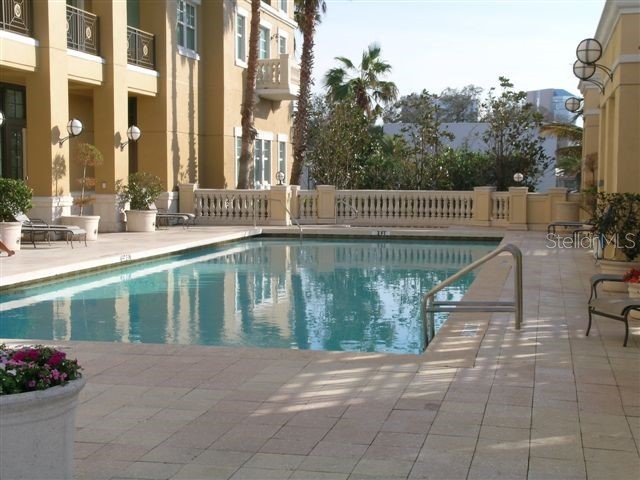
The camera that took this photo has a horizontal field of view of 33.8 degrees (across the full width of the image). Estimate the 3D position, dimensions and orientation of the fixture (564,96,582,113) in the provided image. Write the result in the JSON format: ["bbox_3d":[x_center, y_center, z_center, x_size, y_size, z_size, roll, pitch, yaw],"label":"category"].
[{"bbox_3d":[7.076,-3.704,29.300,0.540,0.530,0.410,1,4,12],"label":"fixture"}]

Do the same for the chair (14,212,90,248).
[{"bbox_3d":[-5.941,-0.247,22.840,1.620,0.820,0.680,1,4,12],"label":"chair"}]

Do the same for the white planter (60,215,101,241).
[{"bbox_3d":[-5.837,-0.294,25.610,0.970,0.570,0.970,1,4,12],"label":"white planter"}]

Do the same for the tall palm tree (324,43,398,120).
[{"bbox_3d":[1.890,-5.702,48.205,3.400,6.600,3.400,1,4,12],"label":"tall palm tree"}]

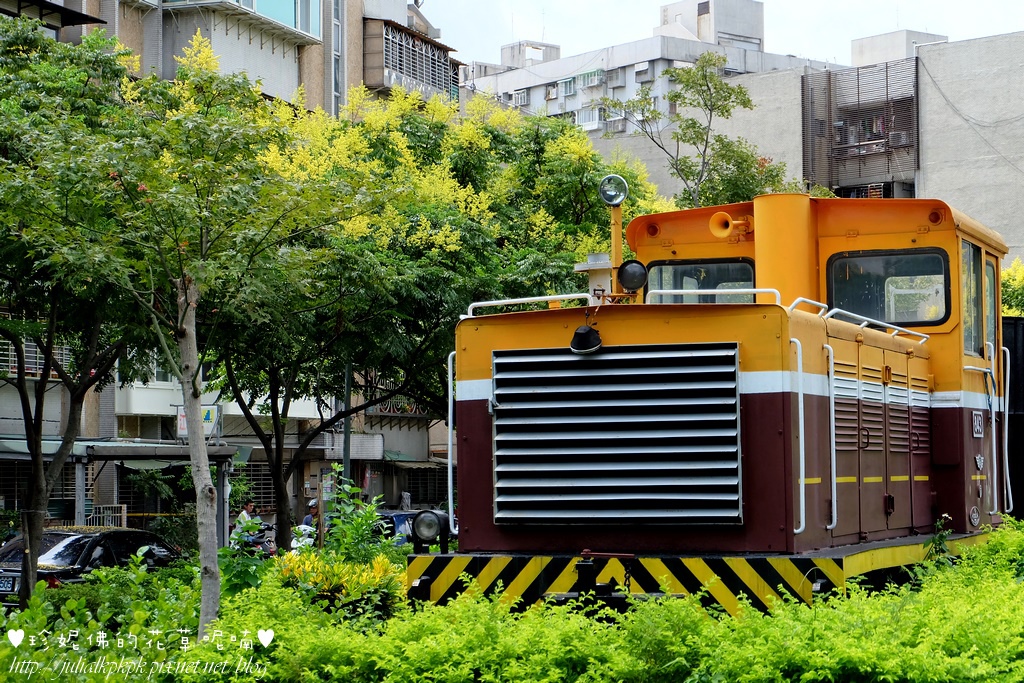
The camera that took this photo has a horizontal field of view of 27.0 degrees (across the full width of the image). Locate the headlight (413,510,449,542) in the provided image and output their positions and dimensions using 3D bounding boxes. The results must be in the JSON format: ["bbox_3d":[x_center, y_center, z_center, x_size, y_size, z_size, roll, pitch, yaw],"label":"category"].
[{"bbox_3d":[-0.385,0.879,10.147,0.152,0.152,0.147,-2,-4,22],"label":"headlight"}]

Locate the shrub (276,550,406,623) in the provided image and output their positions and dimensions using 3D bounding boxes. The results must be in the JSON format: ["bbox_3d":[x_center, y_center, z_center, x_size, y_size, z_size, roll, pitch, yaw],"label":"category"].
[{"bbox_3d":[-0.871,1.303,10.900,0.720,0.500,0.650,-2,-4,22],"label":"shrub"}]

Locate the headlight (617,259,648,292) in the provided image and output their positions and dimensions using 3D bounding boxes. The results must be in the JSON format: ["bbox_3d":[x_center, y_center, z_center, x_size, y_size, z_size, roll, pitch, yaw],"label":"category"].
[{"bbox_3d":[0.566,-0.310,9.979,0.149,0.152,0.116,-2,-4,22],"label":"headlight"}]

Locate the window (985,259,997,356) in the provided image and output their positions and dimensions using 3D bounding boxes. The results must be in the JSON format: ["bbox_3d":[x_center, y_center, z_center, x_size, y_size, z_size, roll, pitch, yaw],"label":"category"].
[{"bbox_3d":[3.004,-0.183,13.400,0.040,0.609,0.389,-2,-4,22],"label":"window"}]

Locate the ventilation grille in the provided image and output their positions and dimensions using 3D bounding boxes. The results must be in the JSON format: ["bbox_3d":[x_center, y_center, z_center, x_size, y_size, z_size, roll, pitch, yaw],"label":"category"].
[{"bbox_3d":[0.472,0.434,9.811,1.204,0.817,0.070,-2,-4,22],"label":"ventilation grille"}]

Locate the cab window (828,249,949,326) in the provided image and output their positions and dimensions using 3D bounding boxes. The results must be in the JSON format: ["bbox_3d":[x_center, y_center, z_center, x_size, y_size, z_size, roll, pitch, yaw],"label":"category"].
[{"bbox_3d":[2.208,-0.318,12.554,0.714,0.462,0.045,-2,-4,22],"label":"cab window"}]

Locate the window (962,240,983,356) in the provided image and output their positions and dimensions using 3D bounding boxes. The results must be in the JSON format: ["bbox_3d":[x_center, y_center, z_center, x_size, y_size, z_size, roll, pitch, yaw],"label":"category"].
[{"bbox_3d":[2.755,-0.245,12.773,0.045,0.683,0.651,-2,-4,22],"label":"window"}]

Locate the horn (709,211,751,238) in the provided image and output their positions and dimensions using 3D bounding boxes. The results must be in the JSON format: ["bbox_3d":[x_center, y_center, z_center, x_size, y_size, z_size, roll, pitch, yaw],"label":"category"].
[{"bbox_3d":[1.307,-0.688,12.720,0.158,0.163,0.378,-3,-4,31],"label":"horn"}]

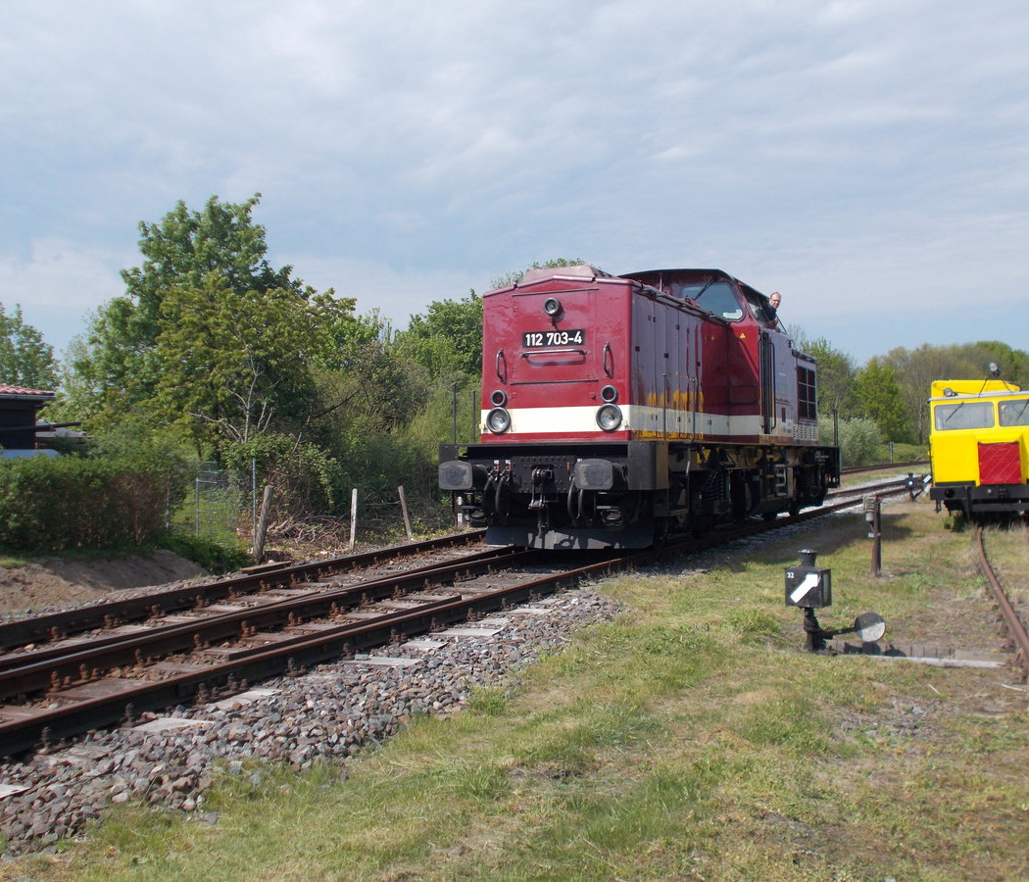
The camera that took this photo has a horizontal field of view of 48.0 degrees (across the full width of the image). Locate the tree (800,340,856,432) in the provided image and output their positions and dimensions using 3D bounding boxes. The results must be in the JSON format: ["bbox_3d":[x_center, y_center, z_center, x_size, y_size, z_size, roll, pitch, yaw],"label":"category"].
[{"bbox_3d":[18.798,-2.079,70.000,4.200,8.370,4.200,0,-1,0],"label":"tree"}]

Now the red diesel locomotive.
[{"bbox_3d":[3.088,-0.614,19.787,3.000,4.250,14.240,-1,-1,25],"label":"red diesel locomotive"}]

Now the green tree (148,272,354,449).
[{"bbox_3d":[-4.852,-0.705,21.300,3.800,4.790,3.700,0,-1,0],"label":"green tree"}]

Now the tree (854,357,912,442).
[{"bbox_3d":[24.784,-1.655,78.000,4.100,7.740,4.100,0,-1,0],"label":"tree"}]

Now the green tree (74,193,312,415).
[{"bbox_3d":[-7.107,-1.828,25.500,5.200,7.310,5.000,0,-1,0],"label":"green tree"}]

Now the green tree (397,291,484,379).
[{"bbox_3d":[-1.946,-1.246,33.000,3.300,6.100,3.300,0,-1,0],"label":"green tree"}]

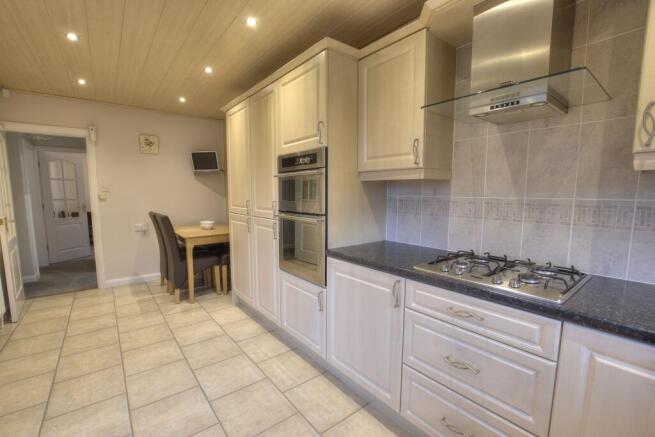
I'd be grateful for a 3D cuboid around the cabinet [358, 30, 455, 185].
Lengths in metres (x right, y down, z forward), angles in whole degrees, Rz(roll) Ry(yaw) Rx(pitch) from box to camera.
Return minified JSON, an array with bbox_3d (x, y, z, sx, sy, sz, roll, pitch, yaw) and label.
[{"bbox_3d":[0.512,-0.661,1.828,0.329,0.813,0.513,-4,7,-40],"label":"cabinet"}]

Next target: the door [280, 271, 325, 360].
[{"bbox_3d":[-0.190,0.704,2.103,0.028,0.487,0.597,-4,7,-40],"label":"door"}]

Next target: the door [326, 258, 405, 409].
[{"bbox_3d":[0.202,0.636,1.623,0.028,0.716,0.595,-4,7,-40],"label":"door"}]

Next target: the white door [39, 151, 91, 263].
[{"bbox_3d":[-4.983,-0.188,5.232,0.044,1.980,0.767,1,5,6],"label":"white door"}]

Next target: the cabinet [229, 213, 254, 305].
[{"bbox_3d":[-0.710,0.394,3.142,0.584,0.915,0.591,-4,7,-40],"label":"cabinet"}]

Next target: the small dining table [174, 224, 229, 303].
[{"bbox_3d":[-1.679,0.551,3.853,0.802,0.767,1.178,-4,7,-40],"label":"small dining table"}]

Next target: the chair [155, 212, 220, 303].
[{"bbox_3d":[-1.710,0.457,3.385,0.604,1.040,0.455,-4,7,-40],"label":"chair"}]

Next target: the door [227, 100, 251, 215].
[{"bbox_3d":[-0.919,-0.604,2.876,0.044,1.121,0.591,-4,7,-40],"label":"door"}]

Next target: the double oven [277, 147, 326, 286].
[{"bbox_3d":[-0.003,-0.032,2.198,0.574,0.935,0.604,-4,7,-40],"label":"double oven"}]

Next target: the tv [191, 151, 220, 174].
[{"bbox_3d":[-1.846,-0.853,4.134,0.396,0.297,0.059,0,11,0],"label":"tv"}]

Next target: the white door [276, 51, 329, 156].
[{"bbox_3d":[-0.197,-0.754,1.895,0.050,0.572,0.600,-4,6,-40],"label":"white door"}]

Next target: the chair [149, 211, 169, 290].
[{"bbox_3d":[-2.009,0.425,3.728,0.604,1.040,0.455,-4,7,-40],"label":"chair"}]

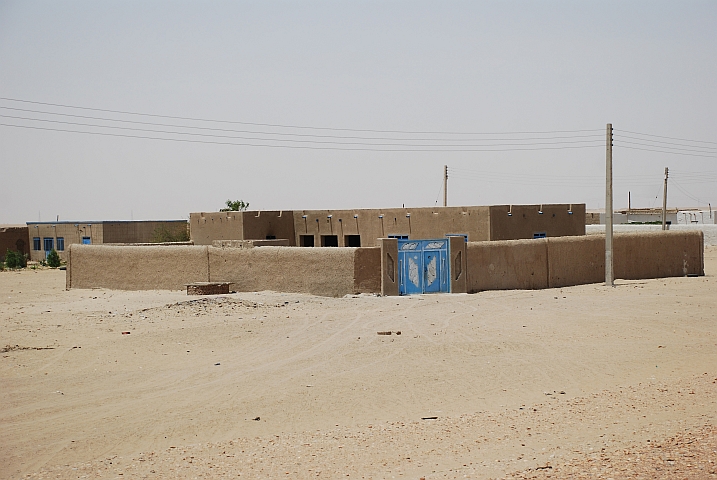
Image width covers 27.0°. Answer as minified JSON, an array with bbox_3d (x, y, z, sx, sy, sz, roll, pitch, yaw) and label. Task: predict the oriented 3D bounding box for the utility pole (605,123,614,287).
[{"bbox_3d":[11.937,-1.662,71.060,0.360,7.690,0.360,0,1,0],"label":"utility pole"}]

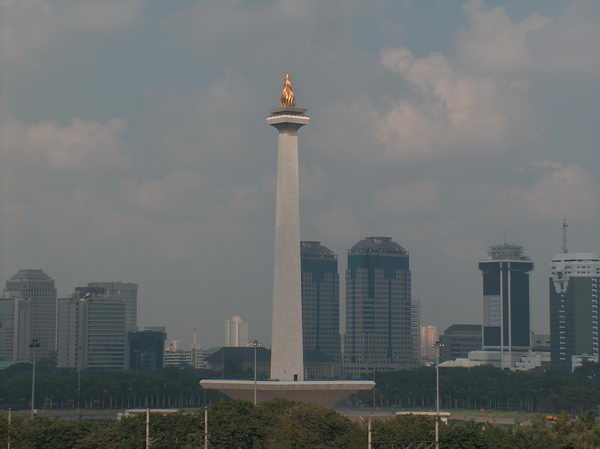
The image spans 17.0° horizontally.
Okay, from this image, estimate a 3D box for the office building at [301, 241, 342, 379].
[{"bbox_3d":[6.461,78.530,1730.687,40.000,128.520,40.000,3,-5,-35],"label":"office building"}]

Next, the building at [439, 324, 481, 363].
[{"bbox_3d":[138.732,107.444,1606.413,47.000,53.790,29.000,3,-5,-35],"label":"building"}]

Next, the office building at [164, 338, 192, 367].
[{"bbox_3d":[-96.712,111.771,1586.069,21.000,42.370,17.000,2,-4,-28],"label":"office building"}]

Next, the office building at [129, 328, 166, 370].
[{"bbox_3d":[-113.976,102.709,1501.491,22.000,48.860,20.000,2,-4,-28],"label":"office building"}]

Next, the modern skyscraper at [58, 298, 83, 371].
[{"bbox_3d":[-177.323,93.385,1552.250,16.000,74.420,20.000,3,-5,-35],"label":"modern skyscraper"}]

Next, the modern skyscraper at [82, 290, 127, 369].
[{"bbox_3d":[-151.352,90.814,1547.414,30.000,78.880,23.000,3,-5,-35],"label":"modern skyscraper"}]

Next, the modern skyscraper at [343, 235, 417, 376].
[{"bbox_3d":[65.643,74.108,1658.821,40.000,127.490,40.000,3,-5,-35],"label":"modern skyscraper"}]

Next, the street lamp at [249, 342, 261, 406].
[{"bbox_3d":[-13.709,50.561,607.964,3.500,30.440,3.000,0,-4,0],"label":"street lamp"}]

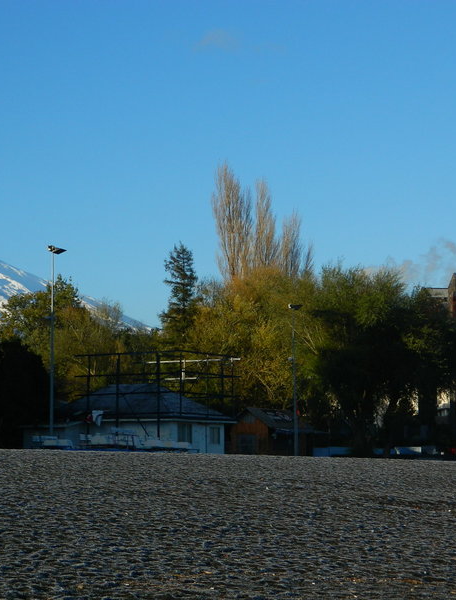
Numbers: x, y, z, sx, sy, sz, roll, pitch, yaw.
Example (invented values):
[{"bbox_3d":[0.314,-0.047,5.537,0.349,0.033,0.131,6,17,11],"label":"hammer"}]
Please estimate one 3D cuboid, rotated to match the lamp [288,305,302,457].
[{"bbox_3d":[5.246,6.186,123.637,1.100,11.800,0.700,-3,-7,29],"label":"lamp"}]

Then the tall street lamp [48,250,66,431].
[{"bbox_3d":[-10.164,2.692,95.137,1.100,11.800,0.700,-3,-7,29],"label":"tall street lamp"}]

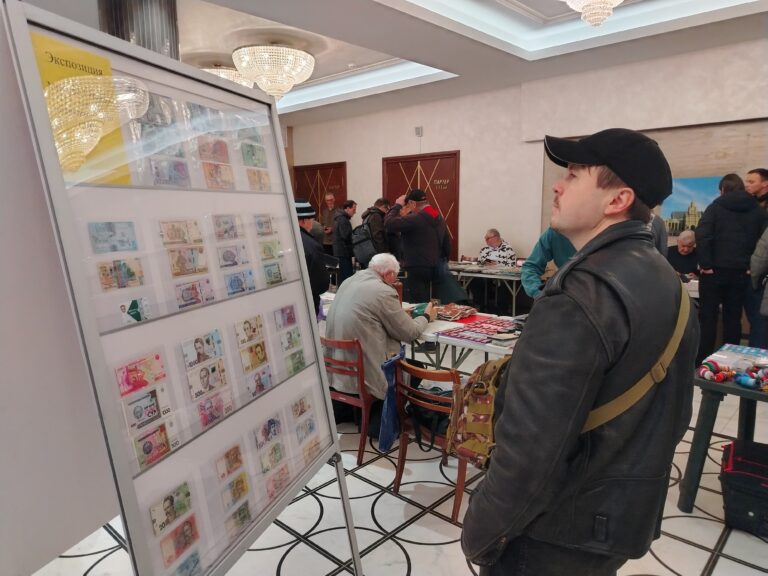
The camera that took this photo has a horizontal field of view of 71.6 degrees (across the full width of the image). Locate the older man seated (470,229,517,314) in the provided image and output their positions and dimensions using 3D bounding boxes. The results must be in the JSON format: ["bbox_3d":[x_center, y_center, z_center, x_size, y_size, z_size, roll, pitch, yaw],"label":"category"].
[{"bbox_3d":[1.577,-0.188,7.505,0.580,1.260,0.750,7,12,42],"label":"older man seated"}]

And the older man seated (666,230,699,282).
[{"bbox_3d":[3.311,0.018,5.903,0.580,1.280,0.750,7,12,42],"label":"older man seated"}]

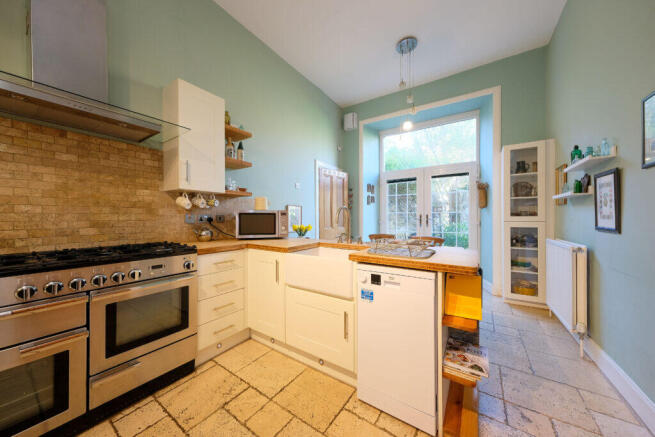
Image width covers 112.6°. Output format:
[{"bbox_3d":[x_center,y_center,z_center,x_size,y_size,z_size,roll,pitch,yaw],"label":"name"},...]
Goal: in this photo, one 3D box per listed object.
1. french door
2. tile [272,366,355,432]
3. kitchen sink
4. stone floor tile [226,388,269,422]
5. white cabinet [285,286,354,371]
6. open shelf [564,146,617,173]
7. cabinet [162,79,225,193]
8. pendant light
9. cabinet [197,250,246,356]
[{"bbox_3d":[1.865,0.071,4.215,1.720,2.073,0.081,0,1,33],"label":"french door"},{"bbox_3d":[-0.082,1.177,1.452,0.415,0.016,0.371,0,1,33],"label":"tile"},{"bbox_3d":[0.041,0.406,1.776,0.595,0.255,0.456,0,1,33],"label":"kitchen sink"},{"bbox_3d":[-0.502,1.180,1.385,0.204,0.016,0.196,0,1,33],"label":"stone floor tile"},{"bbox_3d":[0.074,0.786,1.849,0.607,0.468,0.568,0,1,33],"label":"white cabinet"},{"bbox_3d":[2.006,-0.446,1.698,0.116,0.074,0.555,0,1,33],"label":"open shelf"},{"bbox_3d":[-1.228,-0.686,2.026,0.310,0.896,0.397,0,1,33],"label":"cabinet"},{"bbox_3d":[1.069,-1.771,2.943,0.252,1.114,0.252,0,1,33],"label":"pendant light"},{"bbox_3d":[-1.104,0.657,1.982,0.565,0.744,0.408,0,1,33],"label":"cabinet"}]

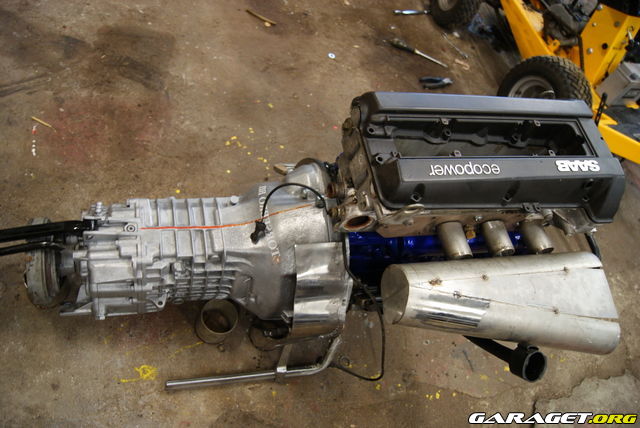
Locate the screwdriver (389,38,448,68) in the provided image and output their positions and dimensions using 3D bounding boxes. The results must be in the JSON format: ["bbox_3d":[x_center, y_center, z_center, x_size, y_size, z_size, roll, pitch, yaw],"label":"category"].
[{"bbox_3d":[0.409,-0.664,1.993,0.271,0.031,0.033,23,60,-4],"label":"screwdriver"}]

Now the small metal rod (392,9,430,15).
[{"bbox_3d":[0.459,-1.012,2.406,0.225,0.020,0.022,-11,63,-25],"label":"small metal rod"}]

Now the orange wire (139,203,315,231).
[{"bbox_3d":[-0.196,0.013,1.032,0.371,0.060,0.030,-4,65,-18],"label":"orange wire"}]

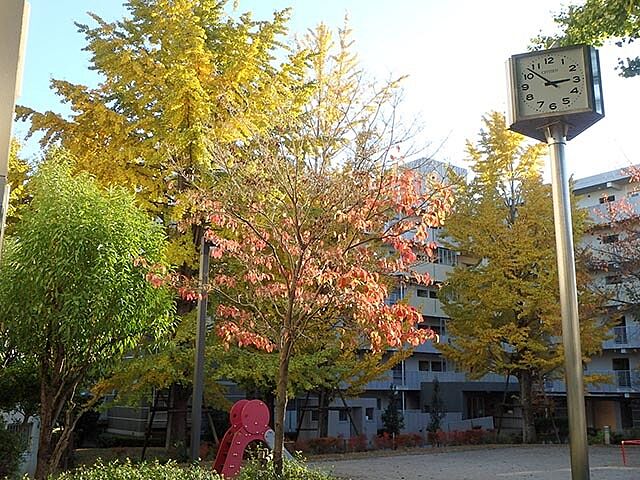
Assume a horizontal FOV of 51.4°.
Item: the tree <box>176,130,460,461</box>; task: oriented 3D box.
[{"bbox_3d":[-0.129,0.897,10.237,4.320,5.330,3.810,0,-12,0],"label":"tree"}]

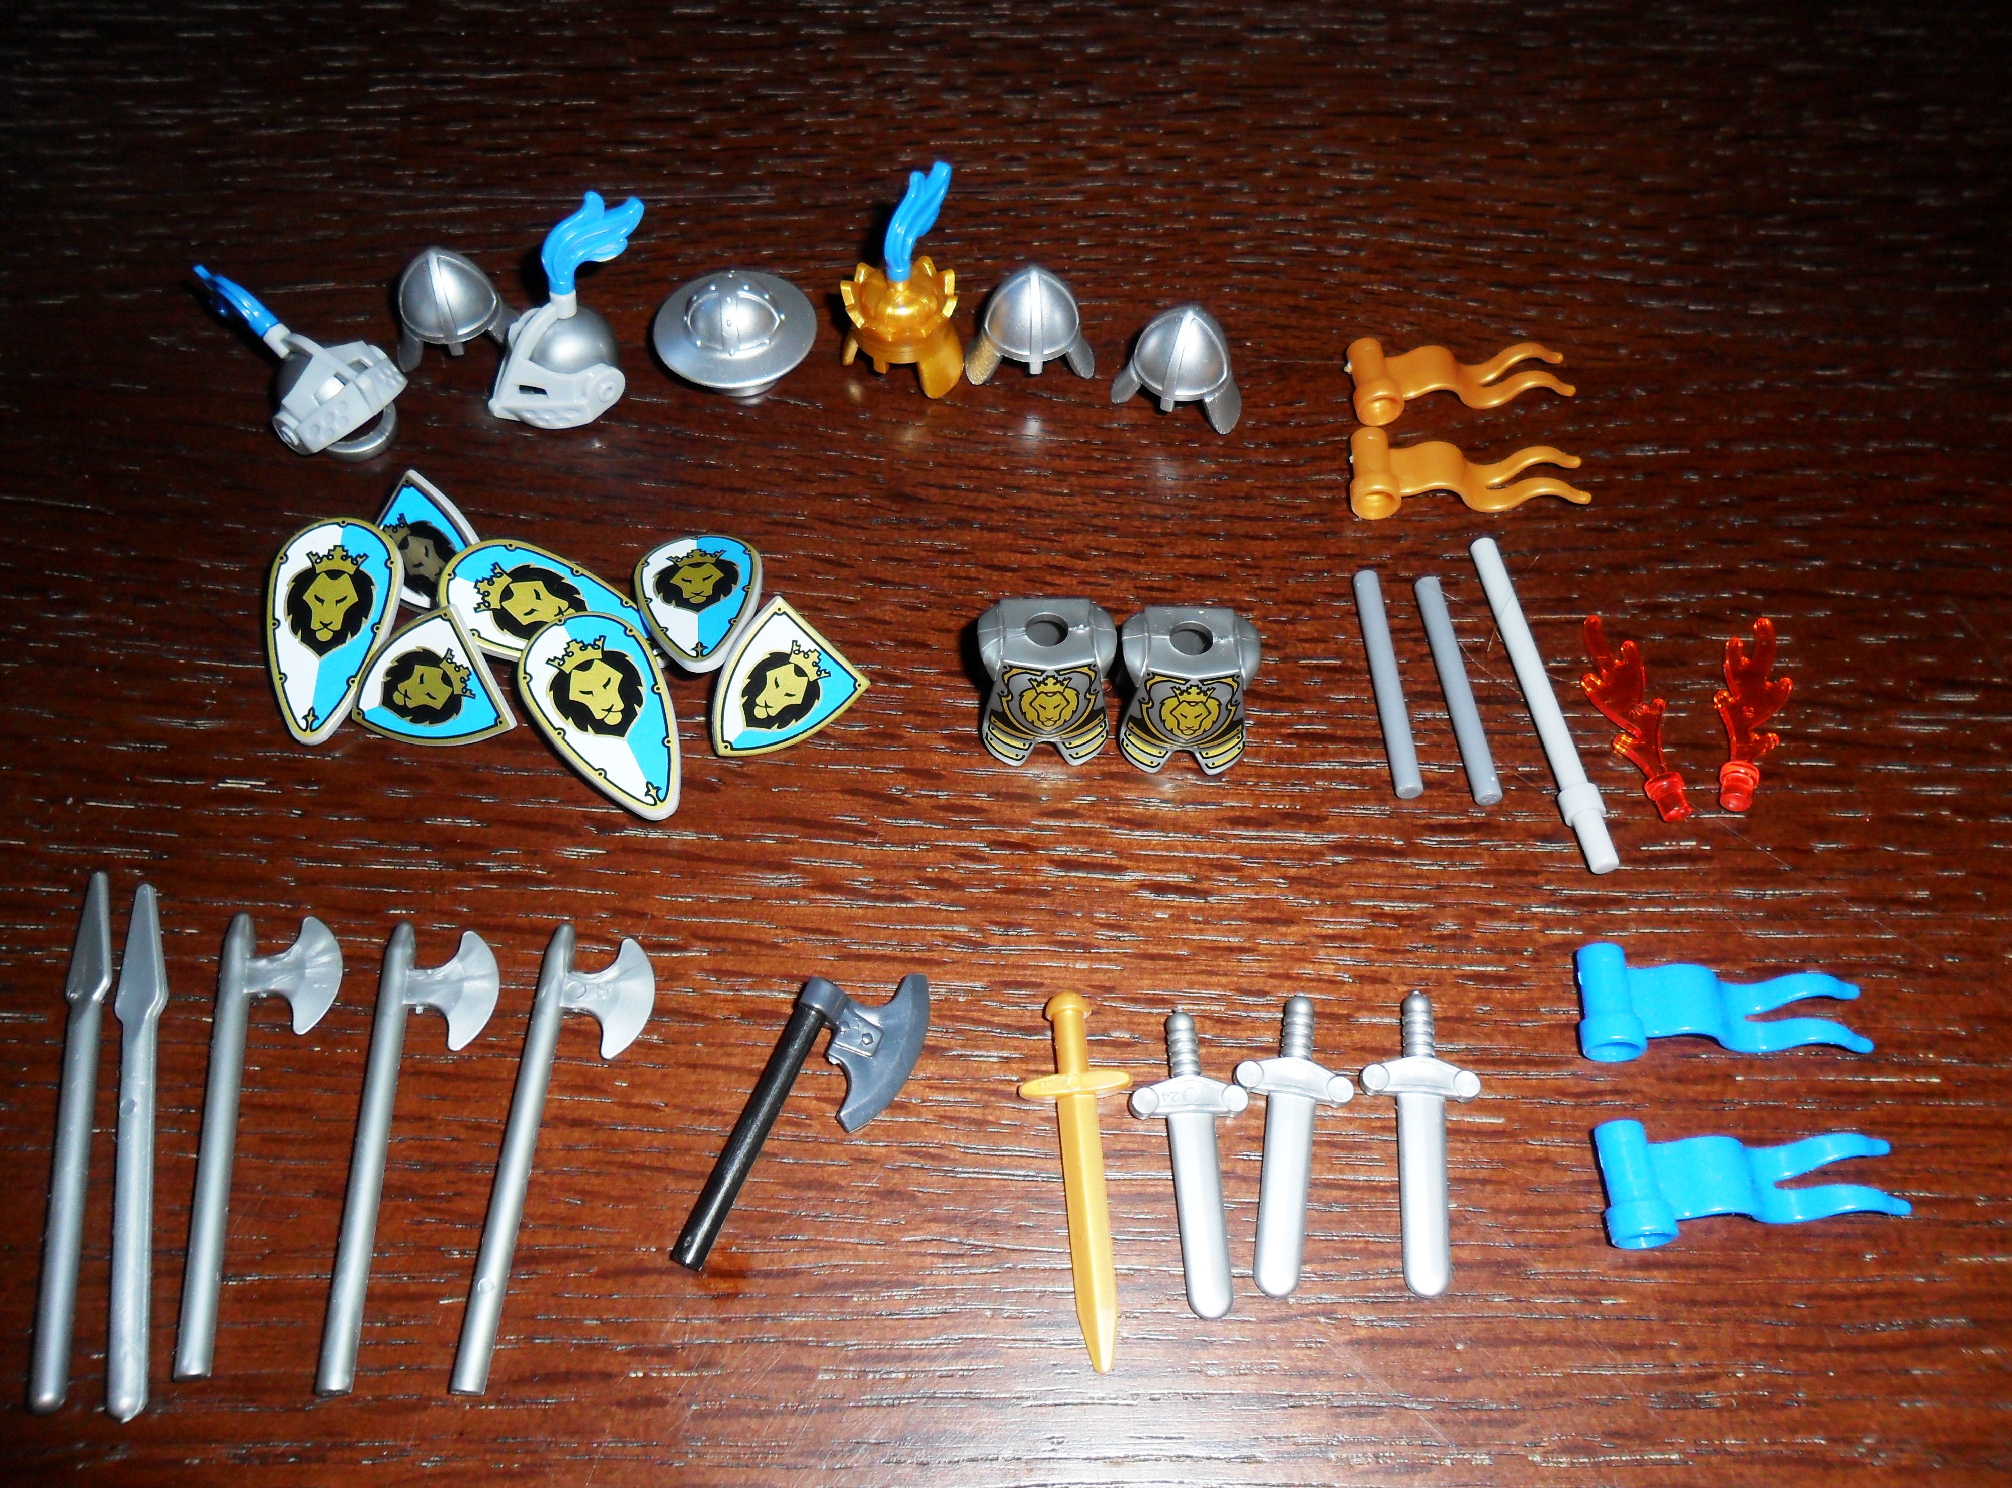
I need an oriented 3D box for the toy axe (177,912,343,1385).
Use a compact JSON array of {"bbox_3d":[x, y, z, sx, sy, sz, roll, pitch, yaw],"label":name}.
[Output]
[{"bbox_3d":[-0.078,0.040,0.165,0.013,0.003,0.049,-5,60,-6],"label":"toy axe"}]

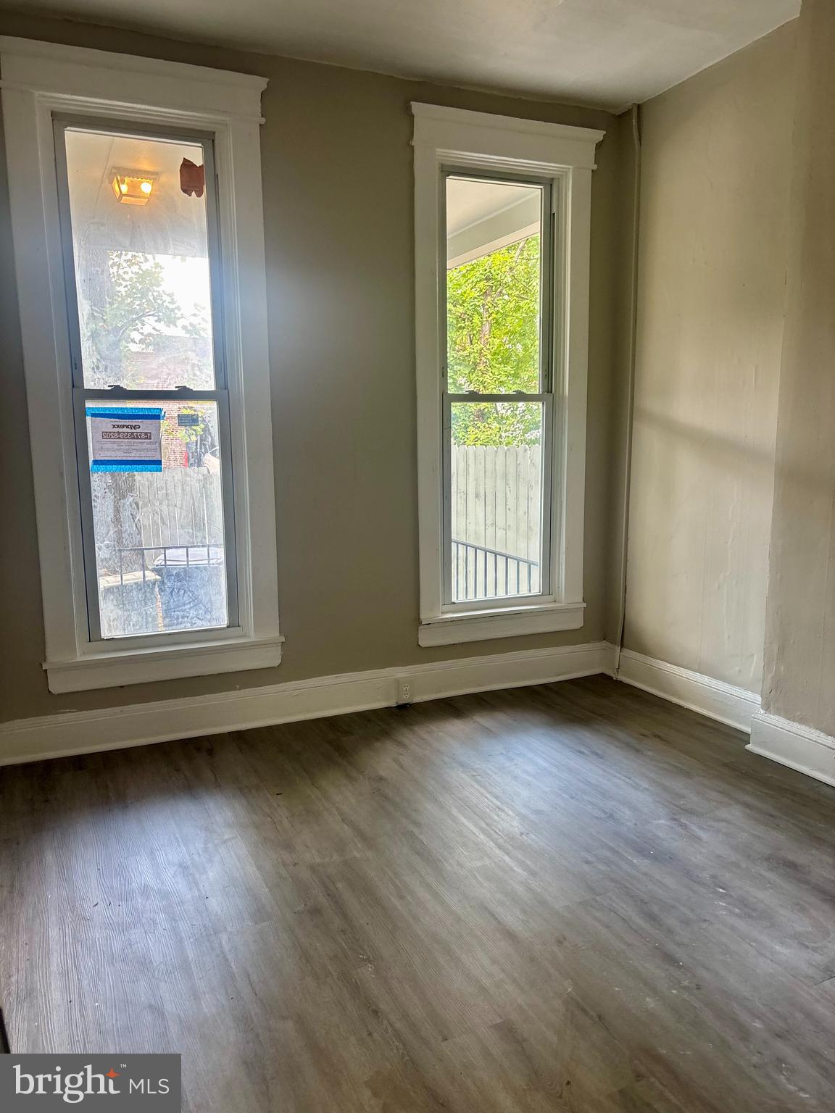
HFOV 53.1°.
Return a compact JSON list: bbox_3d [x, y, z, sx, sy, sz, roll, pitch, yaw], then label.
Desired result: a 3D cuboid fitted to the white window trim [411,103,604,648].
[{"bbox_3d":[0.453,-0.837,4.186,1.050,2.520,0.130,-4,9,-24],"label":"white window trim"}]

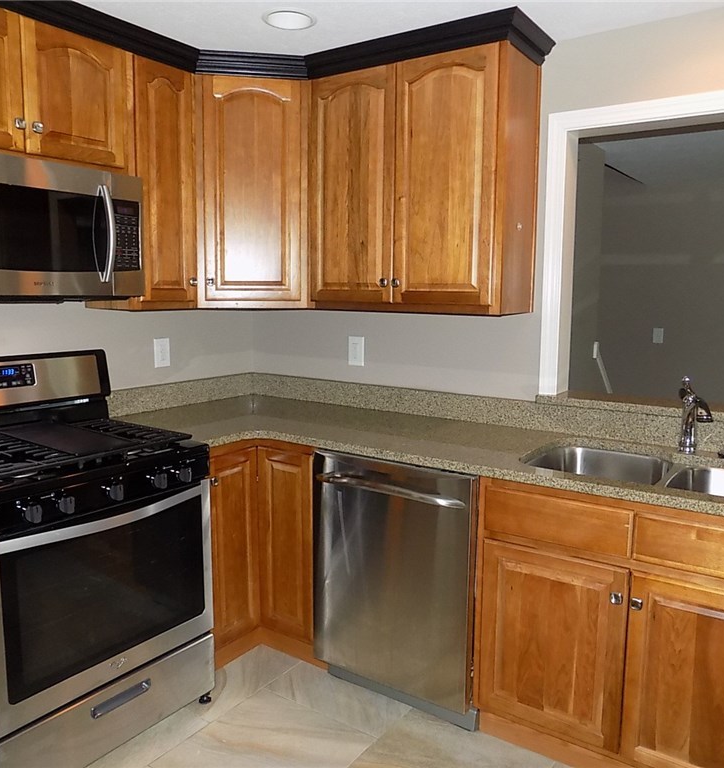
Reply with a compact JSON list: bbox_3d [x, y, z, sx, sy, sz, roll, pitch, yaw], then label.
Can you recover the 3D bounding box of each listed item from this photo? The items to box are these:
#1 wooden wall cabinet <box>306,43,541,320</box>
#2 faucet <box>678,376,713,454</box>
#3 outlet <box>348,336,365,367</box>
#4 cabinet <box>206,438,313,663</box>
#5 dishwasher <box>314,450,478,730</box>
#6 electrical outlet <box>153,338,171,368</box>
[{"bbox_3d":[0.210,-0.728,2.605,0.834,0.893,0.318,6,9,35],"label":"wooden wall cabinet"},{"bbox_3d":[1.054,0.107,2.147,0.062,0.248,0.205,2,7,9],"label":"faucet"},{"bbox_3d":[-0.024,-0.144,3.034,0.079,0.125,0.010,6,9,35],"label":"outlet"},{"bbox_3d":[-0.436,0.603,2.862,0.914,0.880,0.914,6,9,35],"label":"cabinet"},{"bbox_3d":[0.241,0.661,2.501,0.604,0.868,0.640,6,9,35],"label":"dishwasher"},{"bbox_3d":[-0.861,-0.134,2.941,0.010,0.125,0.079,6,9,35],"label":"electrical outlet"}]

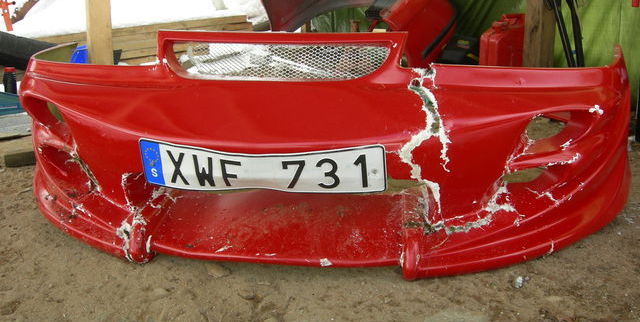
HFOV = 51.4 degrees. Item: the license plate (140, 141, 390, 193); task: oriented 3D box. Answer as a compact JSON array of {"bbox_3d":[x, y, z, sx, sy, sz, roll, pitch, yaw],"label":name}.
[{"bbox_3d":[-0.124,0.013,1.372,0.510,0.112,0.045,2,33,8],"label":"license plate"}]

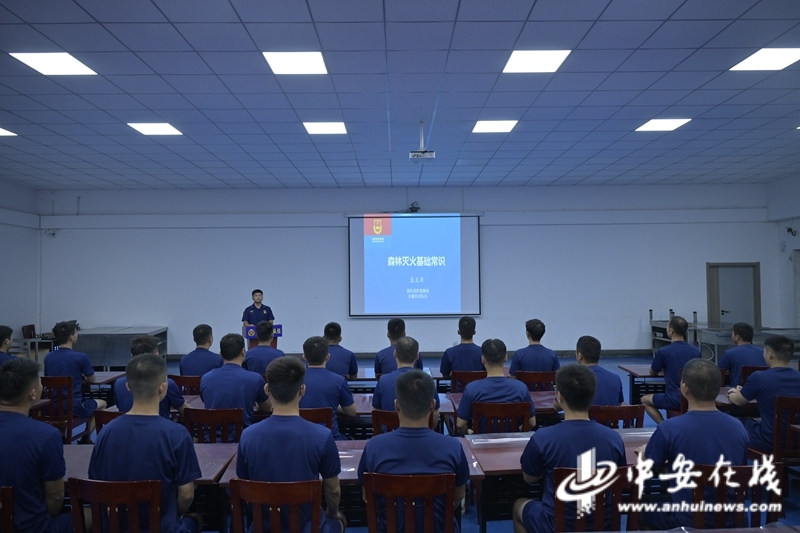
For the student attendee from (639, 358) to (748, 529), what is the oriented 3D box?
[{"bbox_3d":[1.229,1.062,2.572,0.520,1.343,0.680,0,-2,-8],"label":"student attendee"}]

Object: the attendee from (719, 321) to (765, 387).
[{"bbox_3d":[3.294,1.204,5.770,0.520,1.320,0.760,0,-2,-17],"label":"attendee"}]

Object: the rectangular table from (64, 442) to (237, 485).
[{"bbox_3d":[-1.608,1.454,3.148,1.340,0.750,0.690,0,-2,-3],"label":"rectangular table"}]

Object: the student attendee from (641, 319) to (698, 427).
[{"bbox_3d":[2.658,1.180,5.801,0.500,1.360,0.740,0,-2,-4],"label":"student attendee"}]

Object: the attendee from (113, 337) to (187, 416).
[{"bbox_3d":[-1.834,1.191,4.314,0.540,1.320,0.760,-1,-2,2],"label":"attendee"}]

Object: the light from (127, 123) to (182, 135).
[{"bbox_3d":[-3.453,-1.961,8.177,0.585,0.050,0.585,0,-2,0],"label":"light"}]

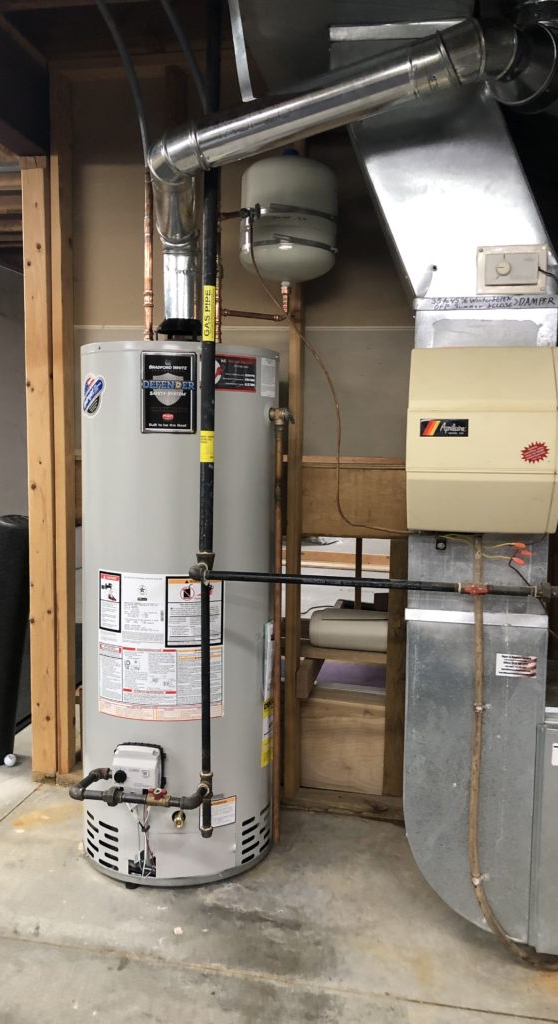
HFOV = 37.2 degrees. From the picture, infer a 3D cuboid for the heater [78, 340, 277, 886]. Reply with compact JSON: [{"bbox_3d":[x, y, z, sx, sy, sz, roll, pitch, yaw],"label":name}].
[{"bbox_3d":[-0.291,0.274,2.410,0.565,1.456,0.600,1,5,4],"label":"heater"}]

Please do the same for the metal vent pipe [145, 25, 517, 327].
[{"bbox_3d":[0.133,-0.908,2.254,0.985,0.746,0.156,2,5,13],"label":"metal vent pipe"}]

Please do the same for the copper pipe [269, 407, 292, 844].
[{"bbox_3d":[0.001,0.324,2.279,0.055,1.220,0.045,2,5,12],"label":"copper pipe"}]

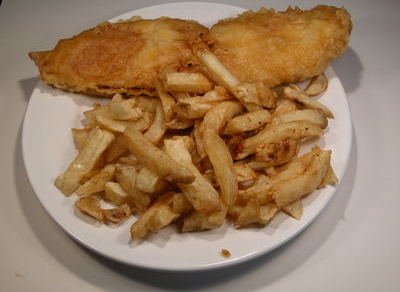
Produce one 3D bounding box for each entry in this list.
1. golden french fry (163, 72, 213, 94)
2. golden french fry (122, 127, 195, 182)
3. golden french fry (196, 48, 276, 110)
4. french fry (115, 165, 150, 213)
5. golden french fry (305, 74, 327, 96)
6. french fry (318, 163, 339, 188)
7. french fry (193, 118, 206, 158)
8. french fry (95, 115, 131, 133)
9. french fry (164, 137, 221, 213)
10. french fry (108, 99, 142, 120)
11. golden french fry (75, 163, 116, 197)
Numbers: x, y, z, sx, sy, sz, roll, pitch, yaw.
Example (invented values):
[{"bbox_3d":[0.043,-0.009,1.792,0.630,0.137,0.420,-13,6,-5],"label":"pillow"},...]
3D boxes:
[{"bbox_3d":[-0.010,-0.052,0.479,0.037,0.010,0.011,3,57,0],"label":"golden french fry"},{"bbox_3d":[-0.033,0.007,0.439,0.066,0.012,0.013,35,63,20],"label":"golden french fry"},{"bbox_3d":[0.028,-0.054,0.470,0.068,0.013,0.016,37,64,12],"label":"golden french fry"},{"bbox_3d":[-0.052,0.033,0.437,0.014,0.012,0.032,-27,83,-16],"label":"french fry"},{"bbox_3d":[0.100,-0.053,0.497,0.021,0.008,0.011,-38,64,-15],"label":"golden french fry"},{"bbox_3d":[0.098,0.024,0.443,0.013,0.010,0.016,-18,68,-11],"label":"french fry"},{"bbox_3d":[0.000,-0.006,0.461,0.010,0.011,0.036,-5,56,-2],"label":"french fry"},{"bbox_3d":[-0.069,-0.017,0.463,0.028,0.007,0.008,16,59,12],"label":"french fry"},{"bbox_3d":[-0.006,0.021,0.435,0.015,0.012,0.057,-24,65,-14],"label":"french fry"},{"bbox_3d":[-0.061,-0.029,0.473,0.026,0.011,0.016,2,56,2],"label":"french fry"},{"bbox_3d":[-0.081,0.027,0.448,0.031,0.009,0.009,-35,62,-9],"label":"golden french fry"}]

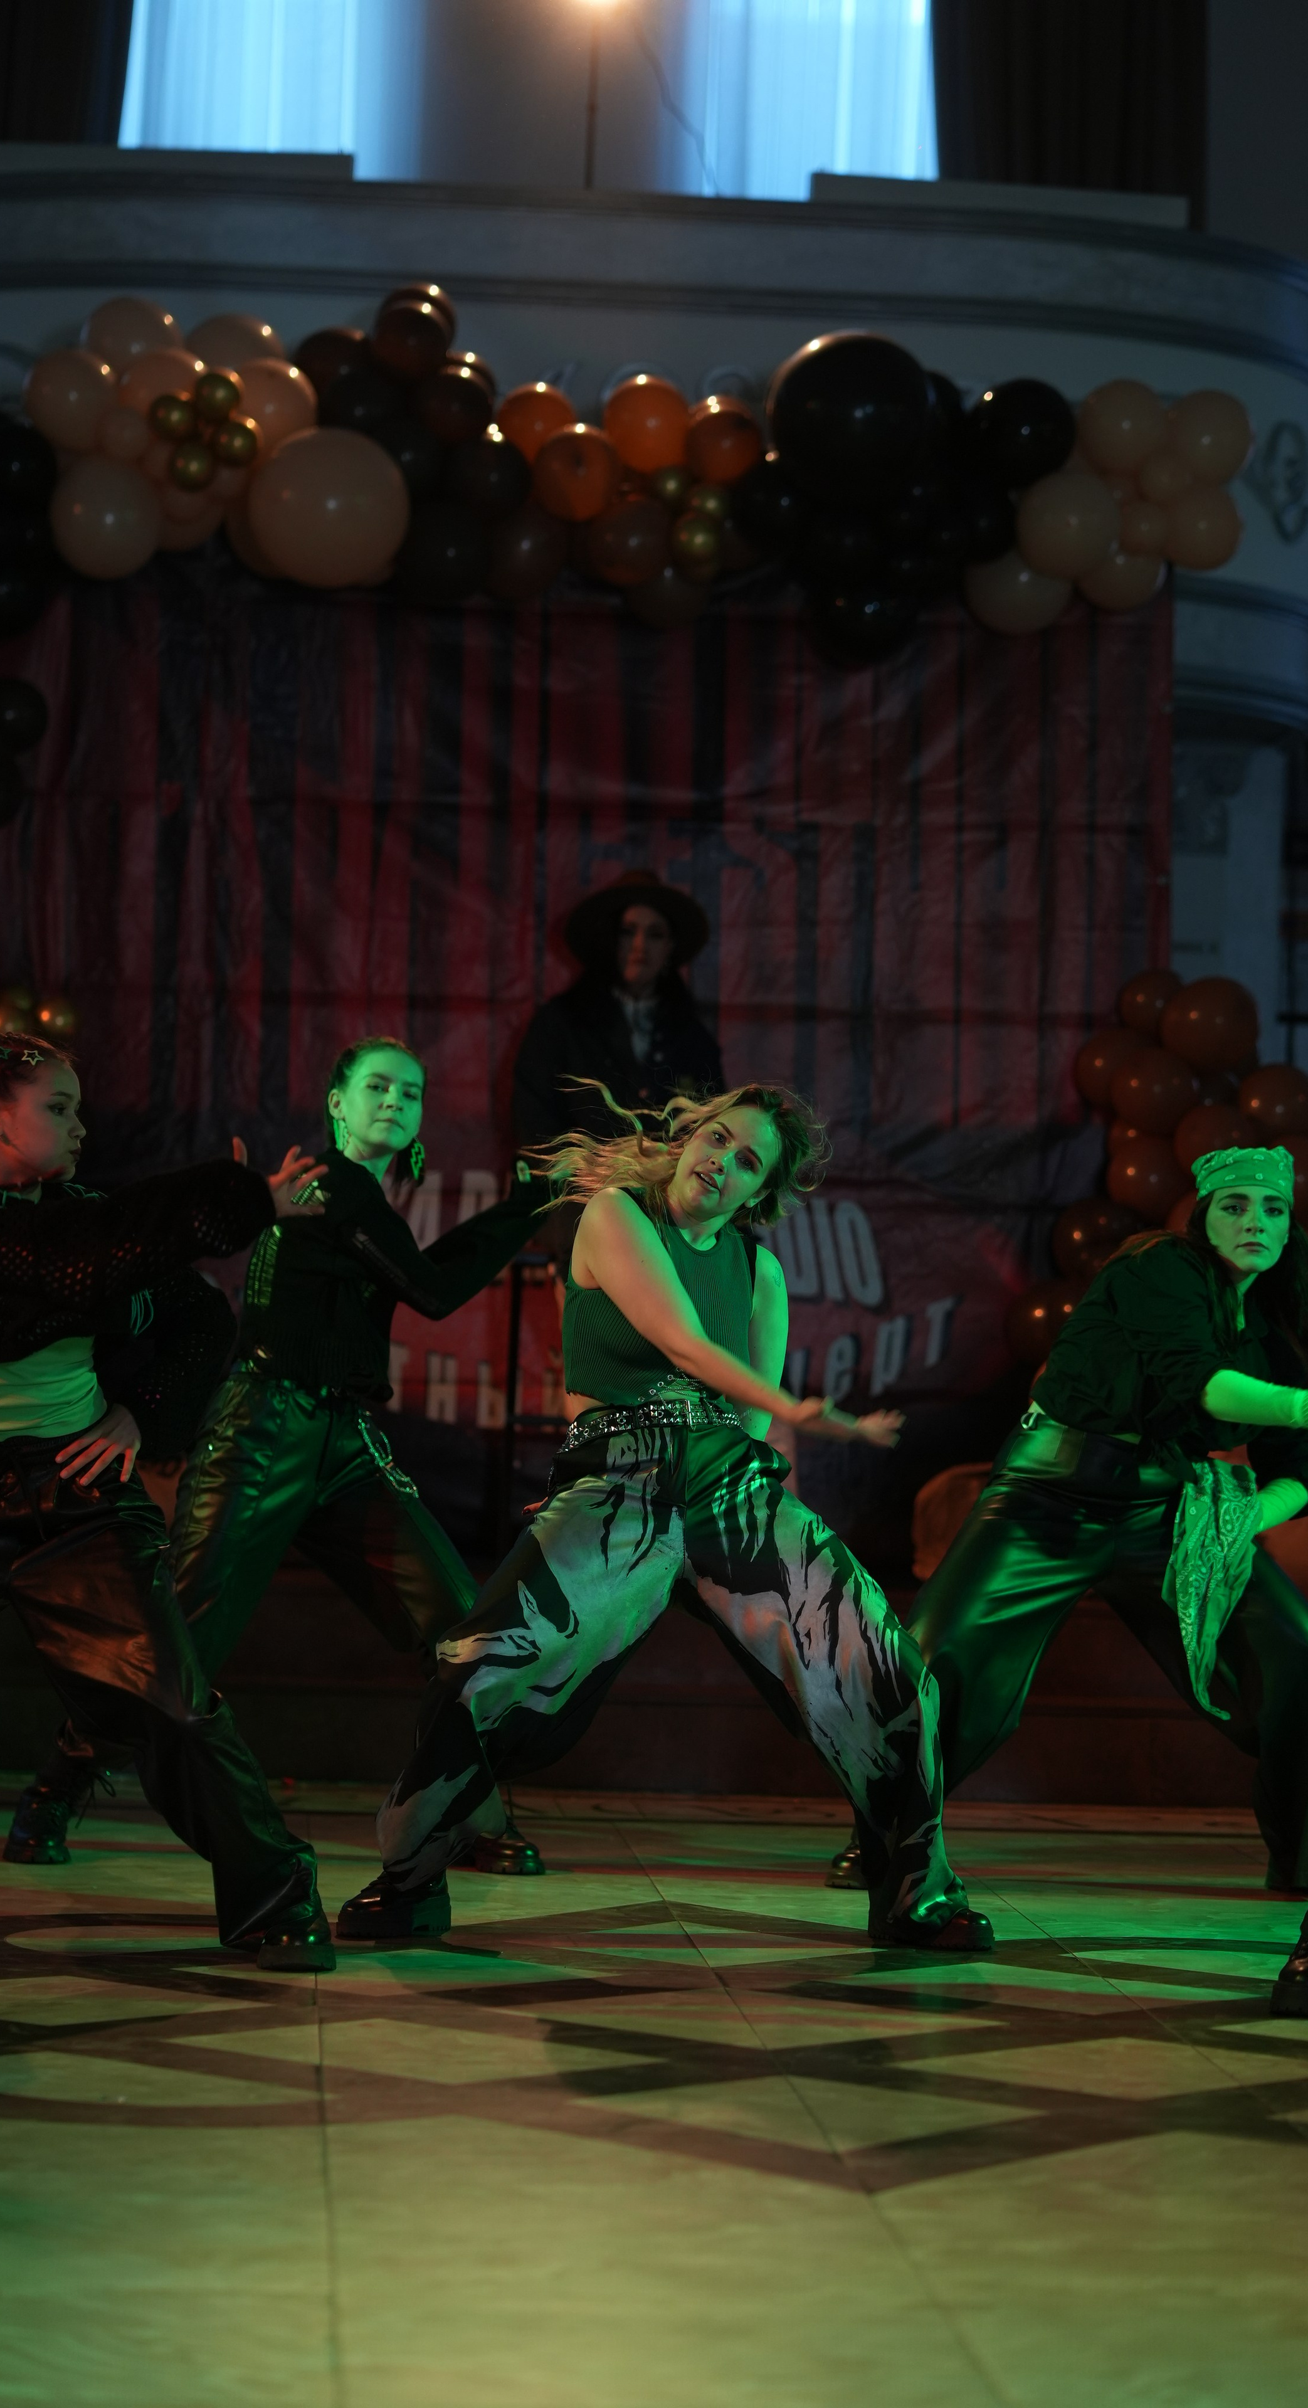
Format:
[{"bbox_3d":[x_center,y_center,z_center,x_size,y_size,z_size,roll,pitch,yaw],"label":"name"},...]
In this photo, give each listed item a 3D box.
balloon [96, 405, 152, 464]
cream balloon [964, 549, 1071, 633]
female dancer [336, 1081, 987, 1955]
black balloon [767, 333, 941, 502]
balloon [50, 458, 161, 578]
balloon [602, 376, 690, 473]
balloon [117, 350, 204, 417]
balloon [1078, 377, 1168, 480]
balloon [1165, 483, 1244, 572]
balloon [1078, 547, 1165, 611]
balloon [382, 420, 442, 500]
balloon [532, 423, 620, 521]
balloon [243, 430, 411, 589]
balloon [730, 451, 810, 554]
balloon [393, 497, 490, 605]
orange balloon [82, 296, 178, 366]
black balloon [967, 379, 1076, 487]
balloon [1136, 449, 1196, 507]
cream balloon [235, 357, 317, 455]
[{"bbox_3d":[-1.257,-1.824,13.461,0.138,0.138,0.138,2,-1,-4],"label":"balloon"},{"bbox_3d":[0.846,-1.446,13.200,0.244,0.244,0.244,2,-1,-3],"label":"cream balloon"},{"bbox_3d":[0.020,0.493,9.000,1.000,1.365,0.600,2,-1,-12],"label":"female dancer"},{"bbox_3d":[0.475,-1.873,13.526,0.407,0.403,0.407,2,-1,-4],"label":"black balloon"},{"bbox_3d":[-1.286,-1.611,13.350,0.265,0.292,0.265,2,-1,0],"label":"balloon"},{"bbox_3d":[-0.020,-1.797,13.100,0.200,0.221,0.200,2,-1,-3],"label":"balloon"},{"bbox_3d":[-1.205,-1.994,14.000,0.227,0.227,0.227,1,-1,0],"label":"balloon"},{"bbox_3d":[1.156,-1.909,14.000,0.227,0.241,0.234,1,-1,0],"label":"balloon"},{"bbox_3d":[1.272,-1.562,13.150,0.183,0.192,0.183,2,-1,-3],"label":"balloon"},{"bbox_3d":[1.128,-1.536,13.712,0.213,0.213,0.213,2,-1,-4],"label":"balloon"},{"bbox_3d":[-0.571,-1.721,13.150,0.179,0.188,0.179,2,-1,-3],"label":"balloon"},{"bbox_3d":[-0.179,-1.676,13.000,0.198,0.219,0.198,2,-1,-3],"label":"balloon"},{"bbox_3d":[-0.774,-1.648,13.439,0.383,0.382,0.383,2,-1,-4],"label":"balloon"},{"bbox_3d":[0.286,-1.665,13.500,0.214,0.237,0.214,2,-1,0],"label":"balloon"},{"bbox_3d":[-0.492,-1.504,13.100,0.229,0.242,0.229,2,-1,-3],"label":"balloon"},{"bbox_3d":[-1.247,-2.047,13.550,0.233,0.242,0.233,2,-1,0],"label":"orange balloon"},{"bbox_3d":[0.879,-1.848,13.622,0.262,0.257,0.262,2,-1,-4],"label":"black balloon"},{"bbox_3d":[1.263,-1.791,14.000,0.144,0.139,0.141,1,-1,0],"label":"balloon"},{"bbox_3d":[-0.950,-1.957,14.000,0.246,0.246,0.246,1,-1,0],"label":"cream balloon"}]

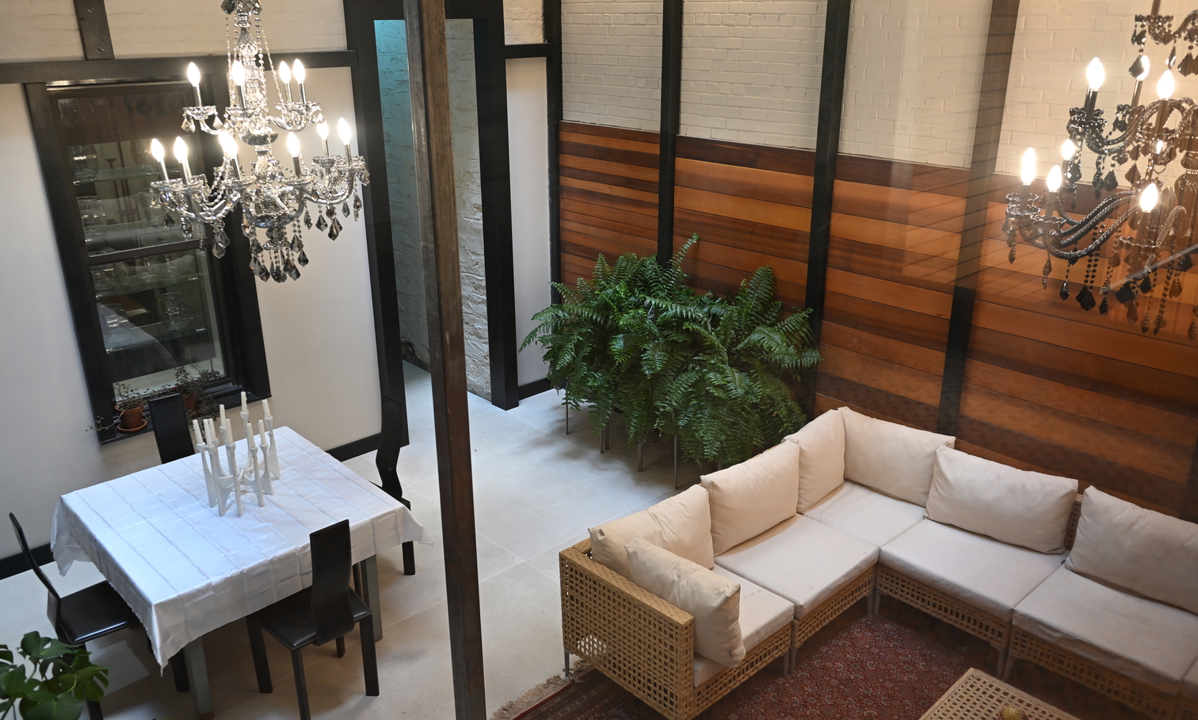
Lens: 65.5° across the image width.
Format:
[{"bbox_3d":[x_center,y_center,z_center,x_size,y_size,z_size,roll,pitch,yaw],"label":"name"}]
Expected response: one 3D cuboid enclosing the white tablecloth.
[{"bbox_3d":[-1.751,0.809,4.516,1.240,0.290,1.320,-18,27,-39],"label":"white tablecloth"}]

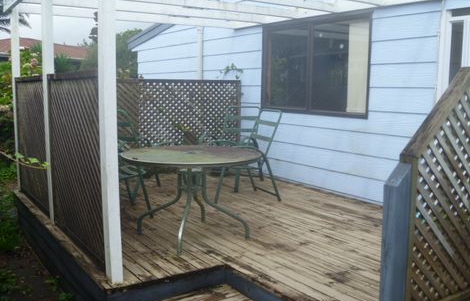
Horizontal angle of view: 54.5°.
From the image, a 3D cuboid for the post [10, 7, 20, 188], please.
[{"bbox_3d":[-2.718,-0.621,5.716,0.090,2.300,0.090,-5,9,-35],"label":"post"}]

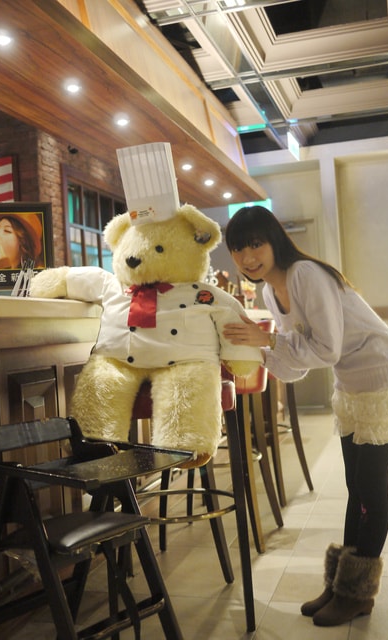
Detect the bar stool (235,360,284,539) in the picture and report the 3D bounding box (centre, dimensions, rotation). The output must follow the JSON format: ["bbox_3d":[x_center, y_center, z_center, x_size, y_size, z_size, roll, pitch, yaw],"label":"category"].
[{"bbox_3d":[0.137,0.514,3.436,0.540,1.000,0.460,-4,-1,16],"label":"bar stool"}]

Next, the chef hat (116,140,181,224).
[{"bbox_3d":[-0.154,-0.480,2.620,0.200,0.285,0.180,-10,0,25],"label":"chef hat"}]

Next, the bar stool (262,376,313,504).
[{"bbox_3d":[0.355,0.509,4.203,0.540,1.000,0.460,-4,-1,24],"label":"bar stool"}]

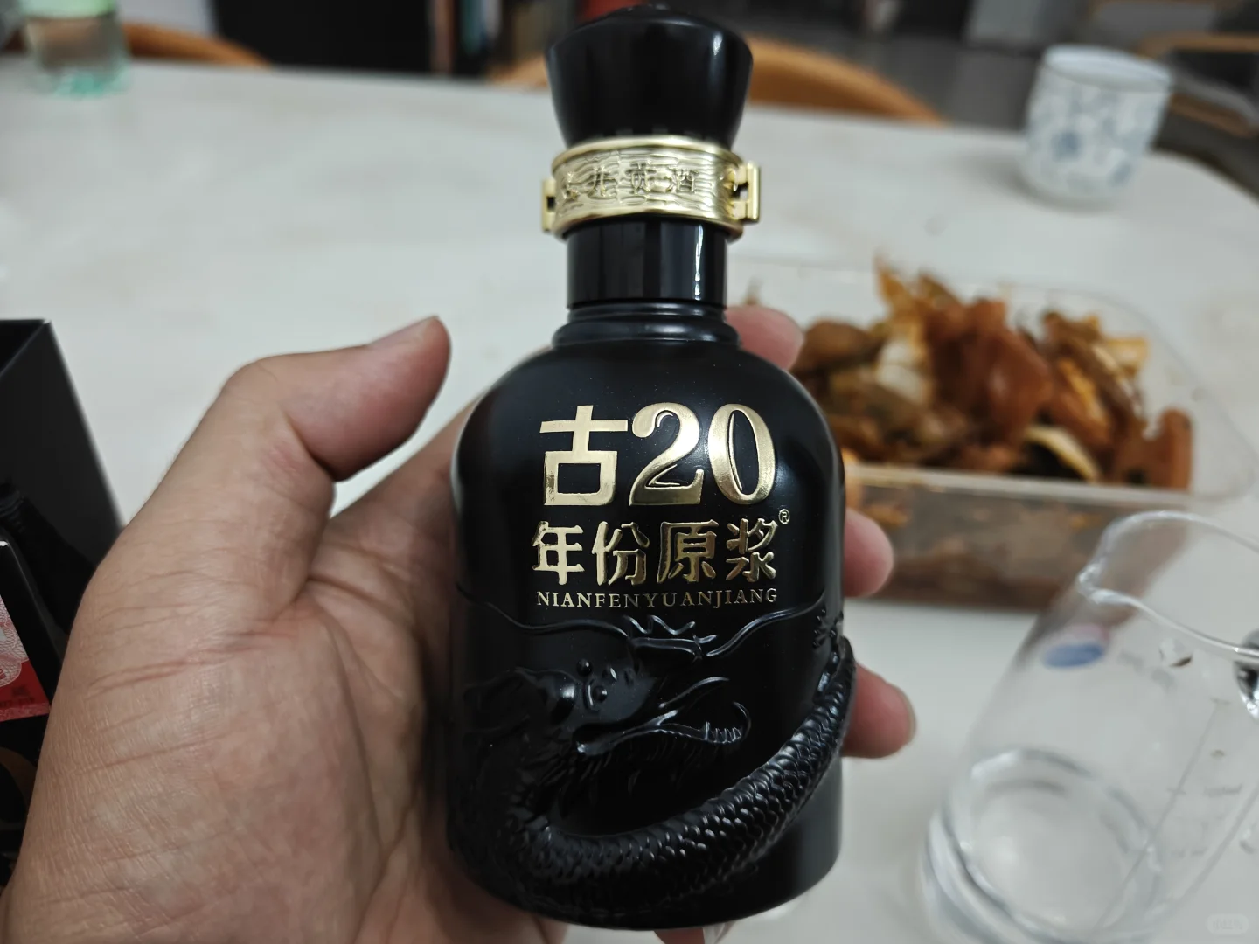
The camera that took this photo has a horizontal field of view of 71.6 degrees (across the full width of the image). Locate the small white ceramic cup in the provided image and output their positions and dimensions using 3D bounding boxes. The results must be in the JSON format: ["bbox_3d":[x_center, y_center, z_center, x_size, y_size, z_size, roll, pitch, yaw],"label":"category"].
[{"bbox_3d":[0.293,-0.221,0.556,0.076,0.070,0.076,2,41,0],"label":"small white ceramic cup"}]

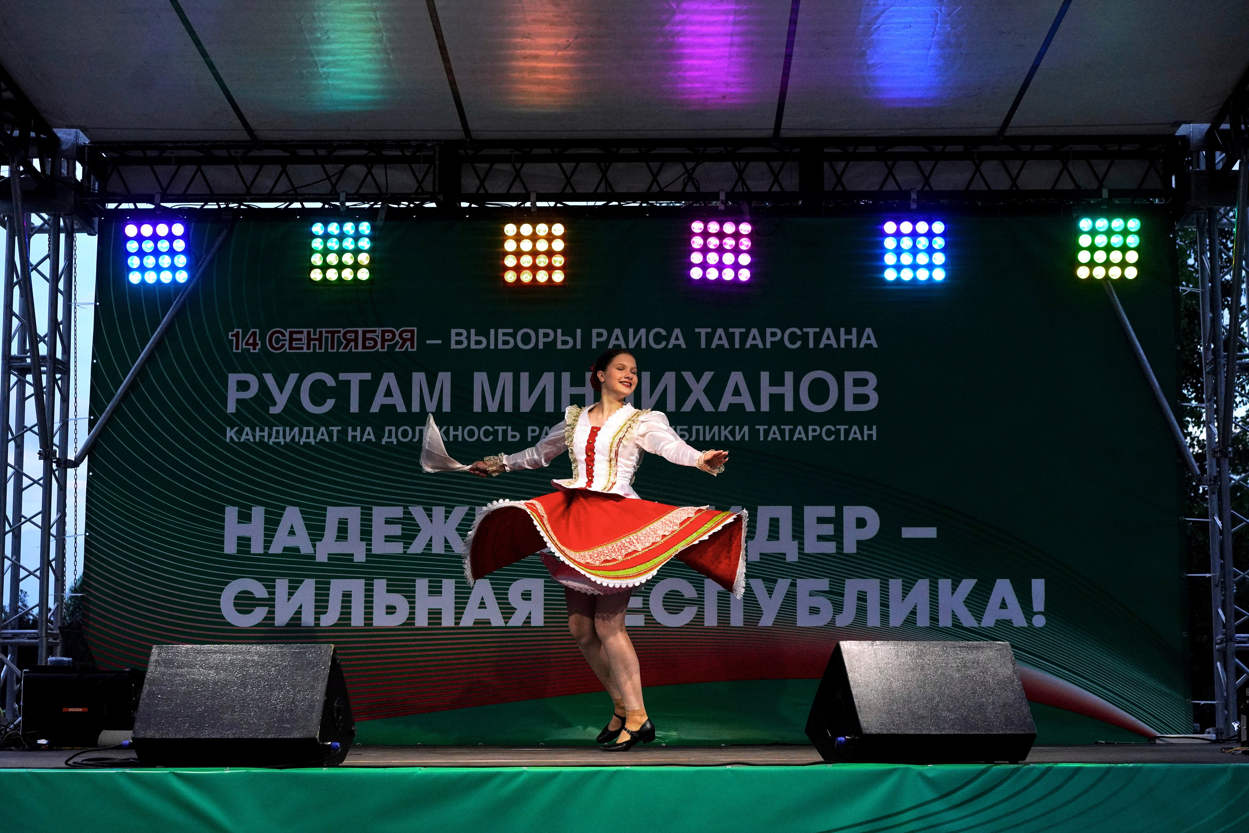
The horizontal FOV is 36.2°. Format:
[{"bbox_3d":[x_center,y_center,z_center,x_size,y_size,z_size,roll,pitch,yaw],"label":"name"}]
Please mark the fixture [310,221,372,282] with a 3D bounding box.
[{"bbox_3d":[-1.558,-0.907,10.493,0.350,0.350,0.140,-1,-9,3],"label":"fixture"}]

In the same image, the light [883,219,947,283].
[{"bbox_3d":[1.580,-0.899,10.389,0.350,0.350,0.140,0,-6,1],"label":"light"}]

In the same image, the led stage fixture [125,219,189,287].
[{"bbox_3d":[-2.581,-0.902,10.536,0.350,0.350,0.140,0,12,3],"label":"led stage fixture"}]

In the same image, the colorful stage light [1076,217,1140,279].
[{"bbox_3d":[2.620,-0.910,10.344,0.350,0.350,0.140,0,11,-2],"label":"colorful stage light"}]

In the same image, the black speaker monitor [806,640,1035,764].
[{"bbox_3d":[0.954,0.927,6.213,0.600,0.382,0.494,2,-9,-14],"label":"black speaker monitor"}]

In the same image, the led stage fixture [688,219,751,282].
[{"bbox_3d":[0.528,-0.906,10.456,0.350,0.350,0.140,0,-6,1],"label":"led stage fixture"}]

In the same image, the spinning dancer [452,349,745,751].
[{"bbox_3d":[-0.096,0.544,8.000,1.200,1.685,0.950,-4,-10,23],"label":"spinning dancer"}]

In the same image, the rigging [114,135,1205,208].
[{"bbox_3d":[0.046,-1.331,10.650,6.000,0.345,0.345,0,-9,1],"label":"rigging"}]

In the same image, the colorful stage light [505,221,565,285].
[{"bbox_3d":[-0.496,-0.898,10.485,0.350,0.350,0.140,0,-7,0],"label":"colorful stage light"}]

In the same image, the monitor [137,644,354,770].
[{"bbox_3d":[-1.228,0.942,6.225,0.600,0.382,0.494,-1,-9,5],"label":"monitor"}]

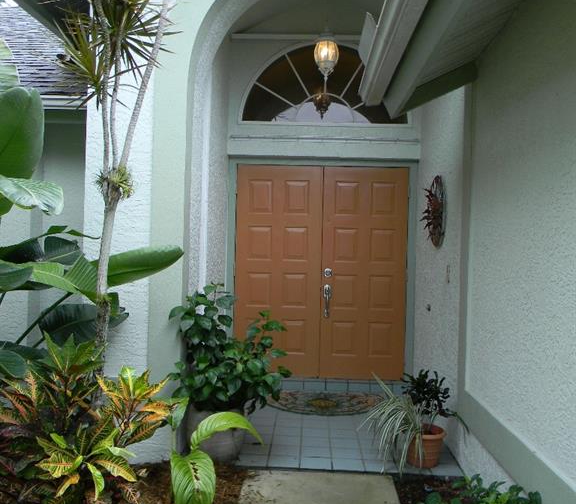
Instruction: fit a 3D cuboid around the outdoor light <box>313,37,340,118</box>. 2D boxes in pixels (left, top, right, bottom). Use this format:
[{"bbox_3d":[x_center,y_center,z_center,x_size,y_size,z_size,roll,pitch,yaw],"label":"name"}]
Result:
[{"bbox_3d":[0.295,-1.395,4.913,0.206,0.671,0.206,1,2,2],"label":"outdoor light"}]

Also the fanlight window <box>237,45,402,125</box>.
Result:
[{"bbox_3d":[0.359,-1.578,5.890,1.587,0.763,0.070,1,2,2],"label":"fanlight window"}]

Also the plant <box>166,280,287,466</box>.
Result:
[{"bbox_3d":[-0.382,0.799,4.226,0.810,1.179,0.650,1,2,2],"label":"plant"}]

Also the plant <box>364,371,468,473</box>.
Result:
[{"bbox_3d":[0.844,1.108,4.120,0.620,0.619,0.550,1,2,2],"label":"plant"}]

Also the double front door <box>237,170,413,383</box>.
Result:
[{"bbox_3d":[0.319,0.200,5.959,1.628,2.031,0.070,1,2,2],"label":"double front door"}]

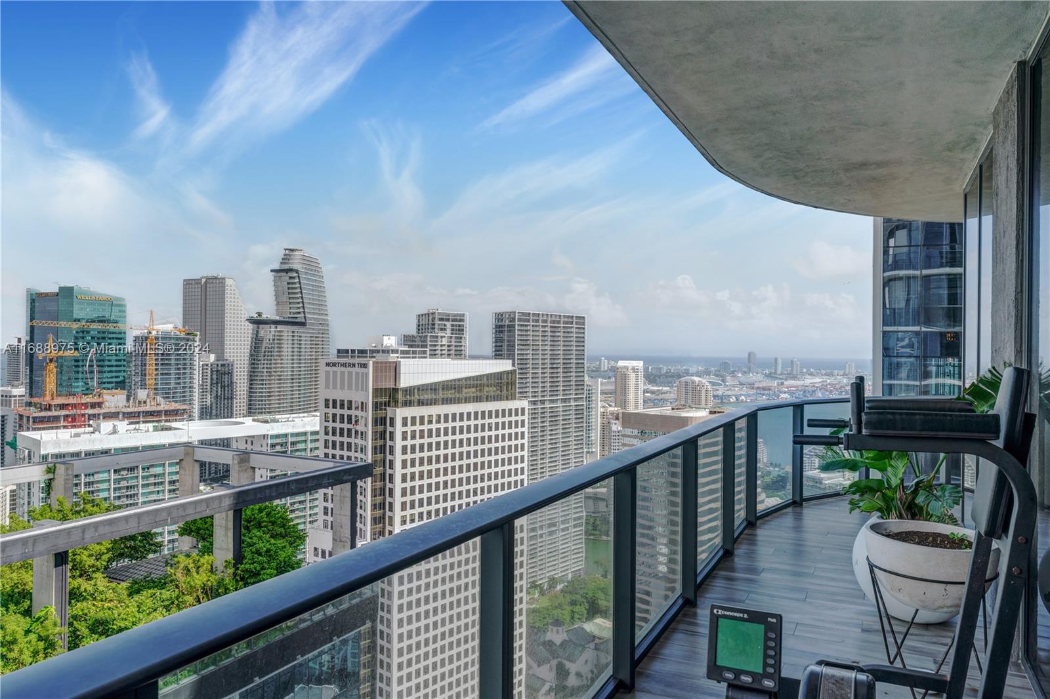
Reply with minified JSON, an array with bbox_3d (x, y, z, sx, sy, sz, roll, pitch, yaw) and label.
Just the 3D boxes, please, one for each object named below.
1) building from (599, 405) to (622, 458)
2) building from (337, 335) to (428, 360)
[{"bbox_3d":[92.000,108.603,740.000,27.000,92.000,25.000,0,0,33],"label":"building"},{"bbox_3d":[-97.000,73.660,472.000,57.000,158.000,27.000,0,0,33],"label":"building"}]

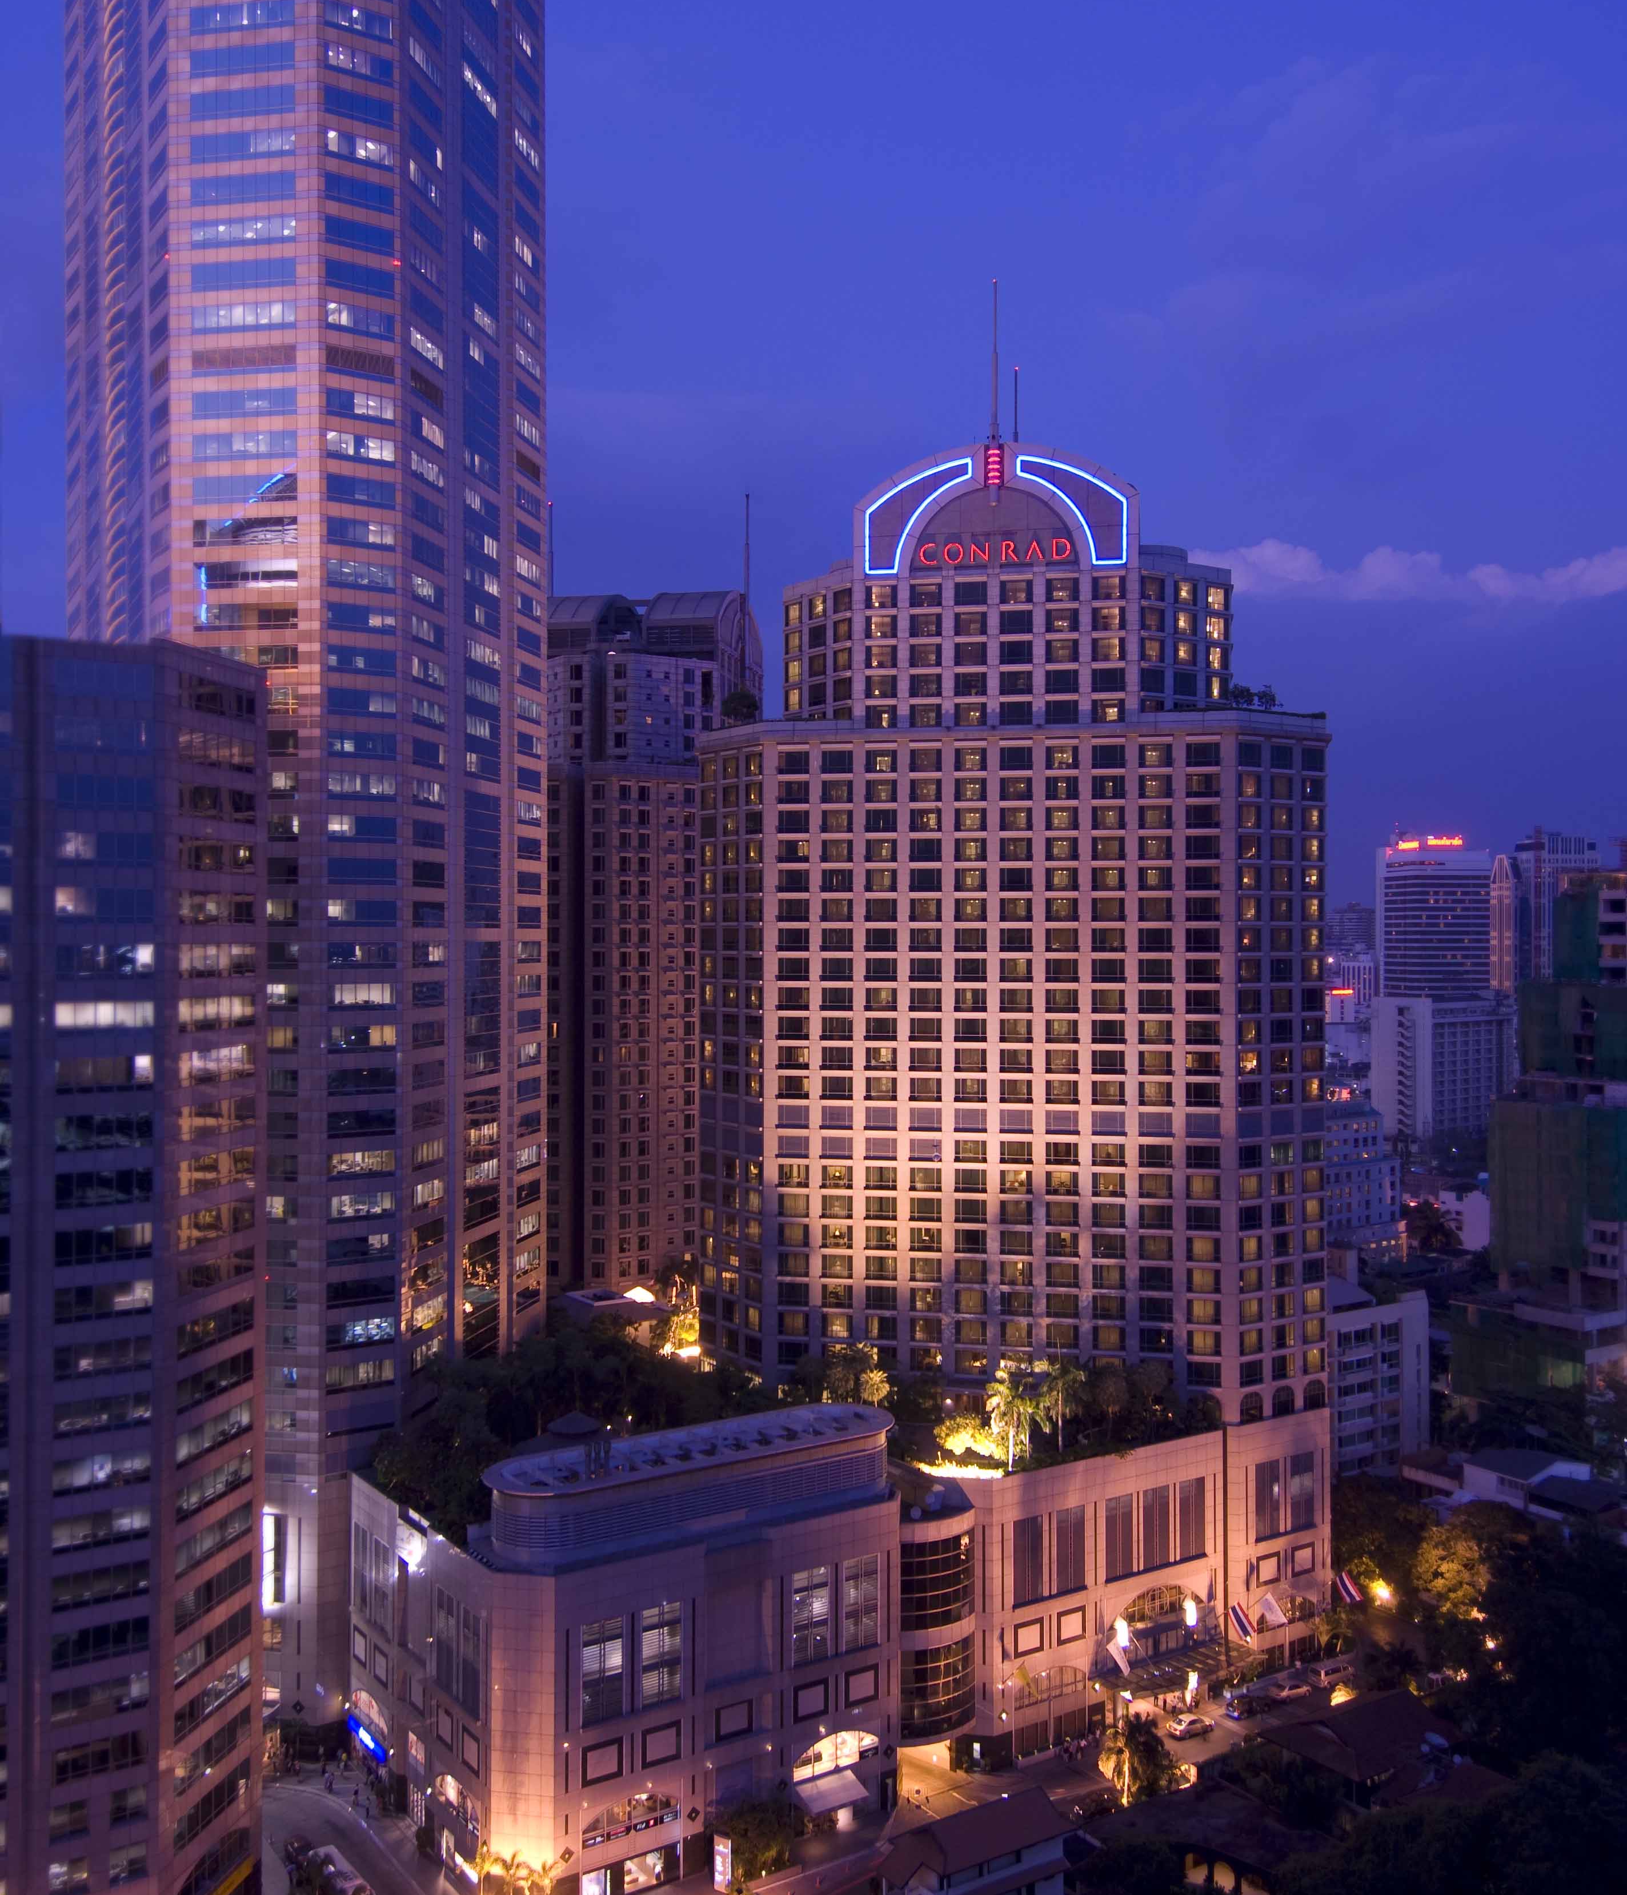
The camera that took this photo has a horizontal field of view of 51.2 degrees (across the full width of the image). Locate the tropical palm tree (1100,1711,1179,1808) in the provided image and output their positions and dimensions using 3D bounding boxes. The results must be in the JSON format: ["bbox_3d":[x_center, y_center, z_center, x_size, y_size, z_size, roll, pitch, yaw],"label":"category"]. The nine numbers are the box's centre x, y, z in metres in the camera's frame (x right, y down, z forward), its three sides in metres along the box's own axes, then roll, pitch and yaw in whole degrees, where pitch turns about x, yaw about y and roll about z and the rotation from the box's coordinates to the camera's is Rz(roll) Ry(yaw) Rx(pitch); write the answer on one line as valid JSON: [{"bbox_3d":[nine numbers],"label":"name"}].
[{"bbox_3d":[29.200,72.700,152.490,6.800,7.400,6.200,0,0,11],"label":"tropical palm tree"}]

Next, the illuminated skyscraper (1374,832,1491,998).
[{"bbox_3d":[266.870,13.610,733.390,44.450,121.000,19.000,0,0,3],"label":"illuminated skyscraper"}]

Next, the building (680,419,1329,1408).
[{"bbox_3d":[21.530,-2.400,191.490,69.500,102.700,25.000,0,0,12],"label":"building"}]

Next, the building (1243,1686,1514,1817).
[{"bbox_3d":[50.730,72.010,150.780,17.400,8.800,14.200,0,0,-32],"label":"building"}]

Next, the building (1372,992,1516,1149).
[{"bbox_3d":[227.320,45.380,613.480,45.750,58.400,26.190,0,0,-32],"label":"building"}]

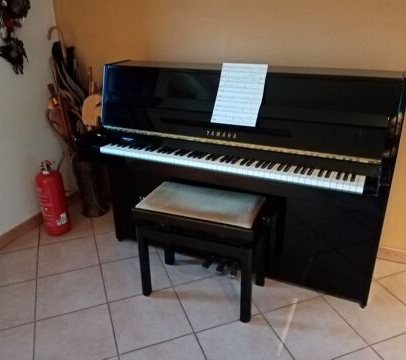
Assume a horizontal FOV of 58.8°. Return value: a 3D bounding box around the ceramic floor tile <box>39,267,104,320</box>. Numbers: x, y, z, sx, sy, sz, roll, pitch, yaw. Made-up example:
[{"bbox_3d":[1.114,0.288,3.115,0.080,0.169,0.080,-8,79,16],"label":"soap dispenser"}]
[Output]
[{"bbox_3d":[-0.691,0.581,1.887,0.334,0.010,0.334,-9,25,-19],"label":"ceramic floor tile"}]

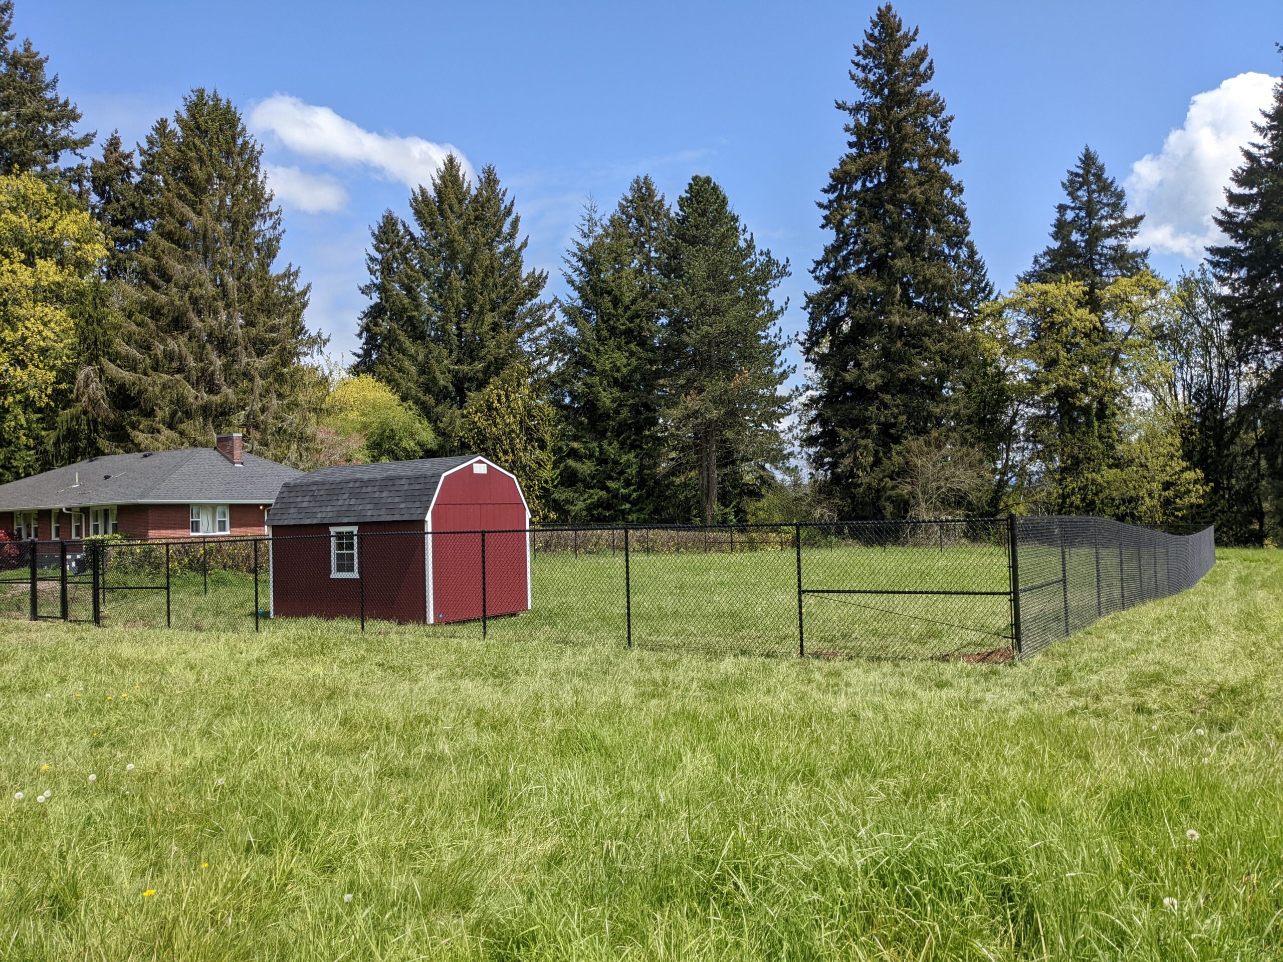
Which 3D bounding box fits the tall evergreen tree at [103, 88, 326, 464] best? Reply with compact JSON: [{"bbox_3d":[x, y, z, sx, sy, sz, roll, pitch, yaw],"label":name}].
[{"bbox_3d":[-24.406,-8.974,57.538,12.679,27.632,12.679,-2,-2,0],"label":"tall evergreen tree"}]

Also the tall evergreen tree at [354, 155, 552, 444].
[{"bbox_3d":[-11.459,-7.814,62.493,12.206,25.346,12.206,-2,-2,0],"label":"tall evergreen tree"}]

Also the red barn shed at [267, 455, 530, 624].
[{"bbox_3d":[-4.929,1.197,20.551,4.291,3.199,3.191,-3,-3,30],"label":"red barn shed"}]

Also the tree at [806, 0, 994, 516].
[{"bbox_3d":[15.883,-13.061,62.667,11.675,34.245,11.675,-2,-2,0],"label":"tree"}]

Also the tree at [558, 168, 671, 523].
[{"bbox_3d":[-1.749,-7.312,62.461,7.382,23.657,7.382,-2,-2,0],"label":"tree"}]

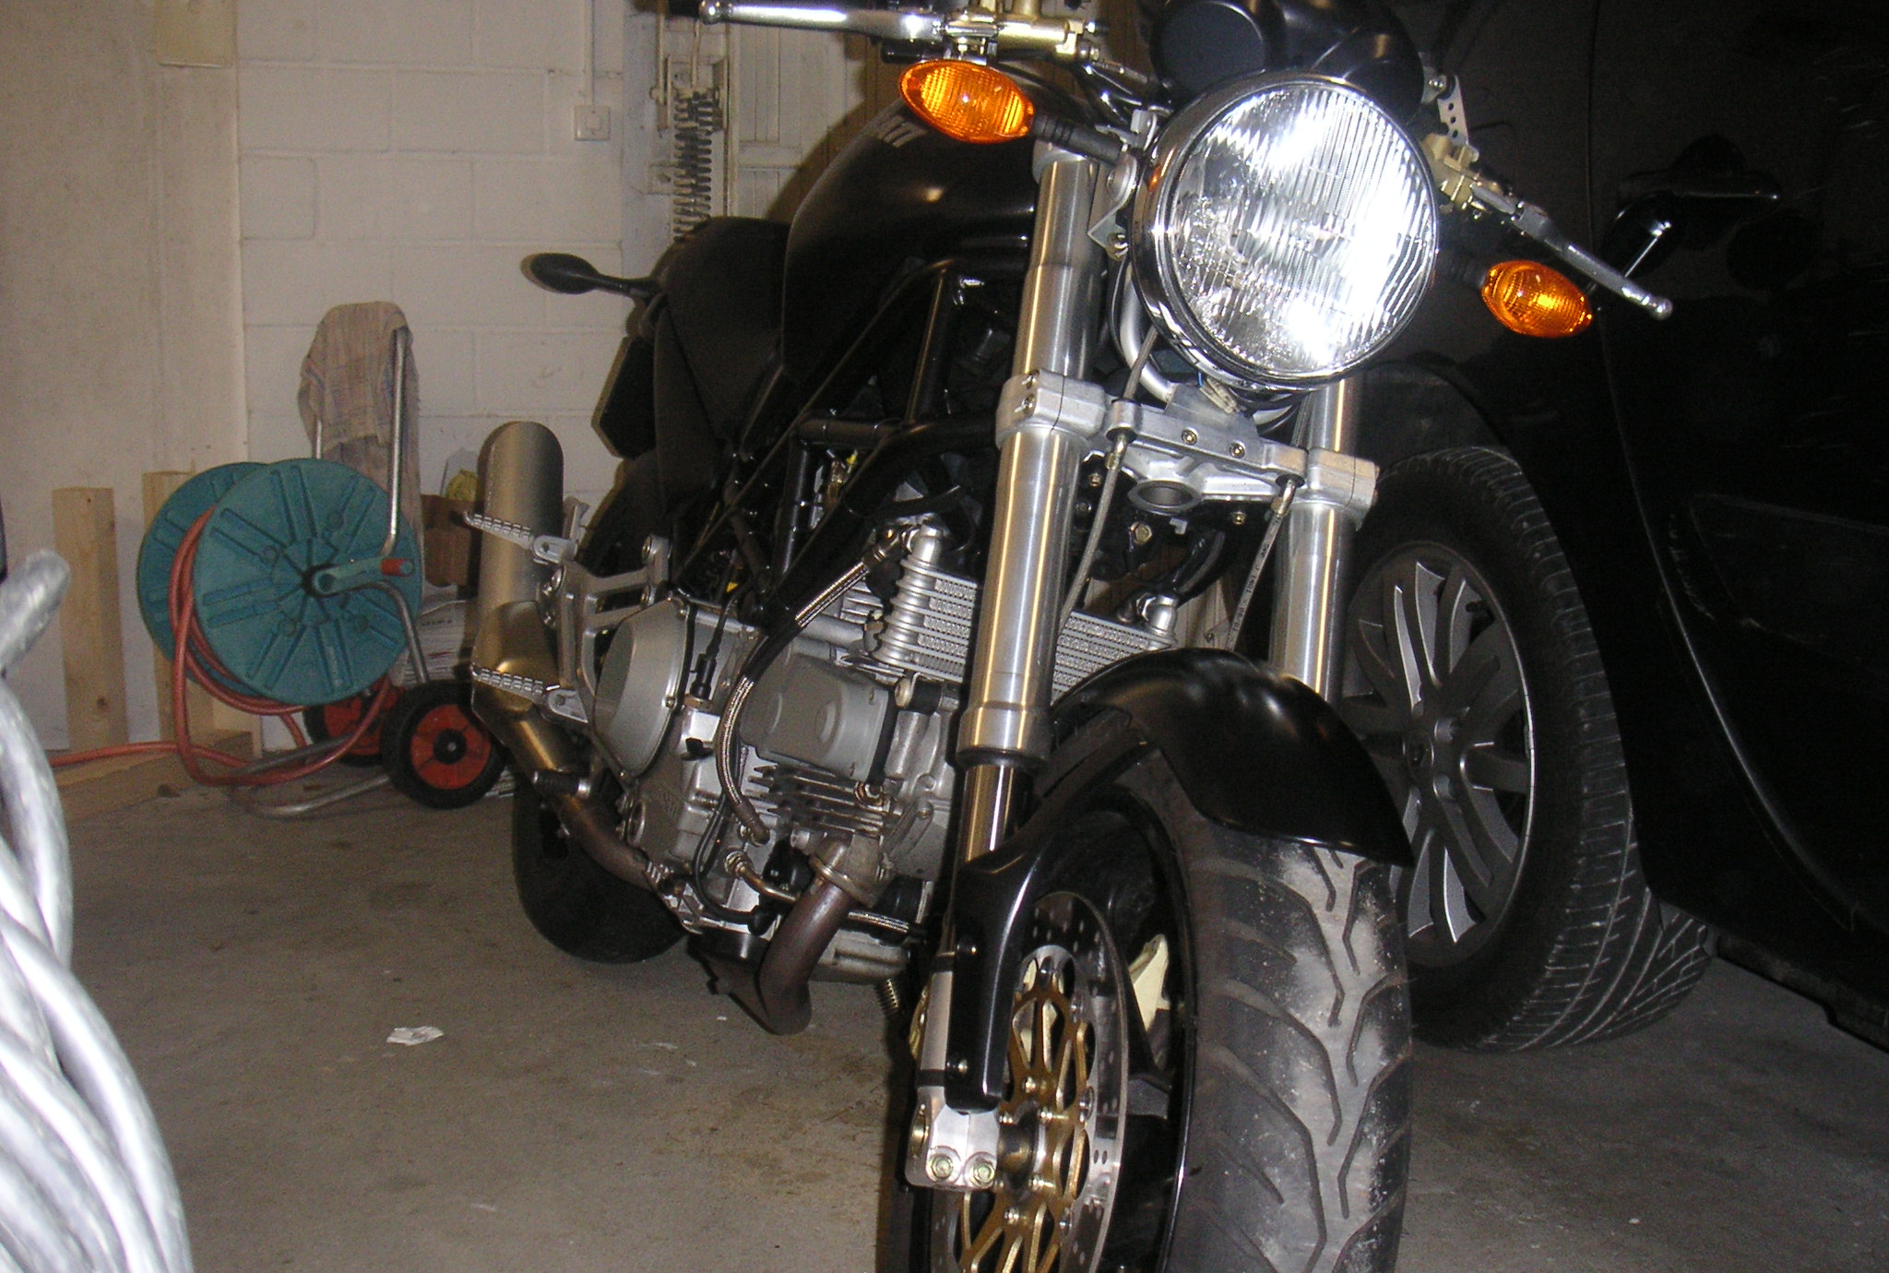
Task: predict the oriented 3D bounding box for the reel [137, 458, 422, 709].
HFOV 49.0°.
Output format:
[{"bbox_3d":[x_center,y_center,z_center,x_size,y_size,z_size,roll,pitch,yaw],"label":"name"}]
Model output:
[{"bbox_3d":[-1.055,-0.090,3.260,0.375,0.375,0.290,-7,12,-39],"label":"reel"}]

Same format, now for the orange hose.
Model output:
[{"bbox_3d":[-1.130,0.012,3.310,0.560,0.450,0.390,0,9,-6],"label":"orange hose"}]

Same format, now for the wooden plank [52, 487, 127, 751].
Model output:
[{"bbox_3d":[-1.494,-0.027,3.644,0.105,0.472,0.040,0,9,-6],"label":"wooden plank"}]

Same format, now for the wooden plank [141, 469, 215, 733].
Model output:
[{"bbox_3d":[-1.338,-0.038,3.651,0.092,0.497,0.040,0,9,-6],"label":"wooden plank"}]

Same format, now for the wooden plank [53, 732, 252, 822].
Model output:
[{"bbox_3d":[-1.339,0.222,3.412,0.100,0.060,0.430,4,10,21],"label":"wooden plank"}]

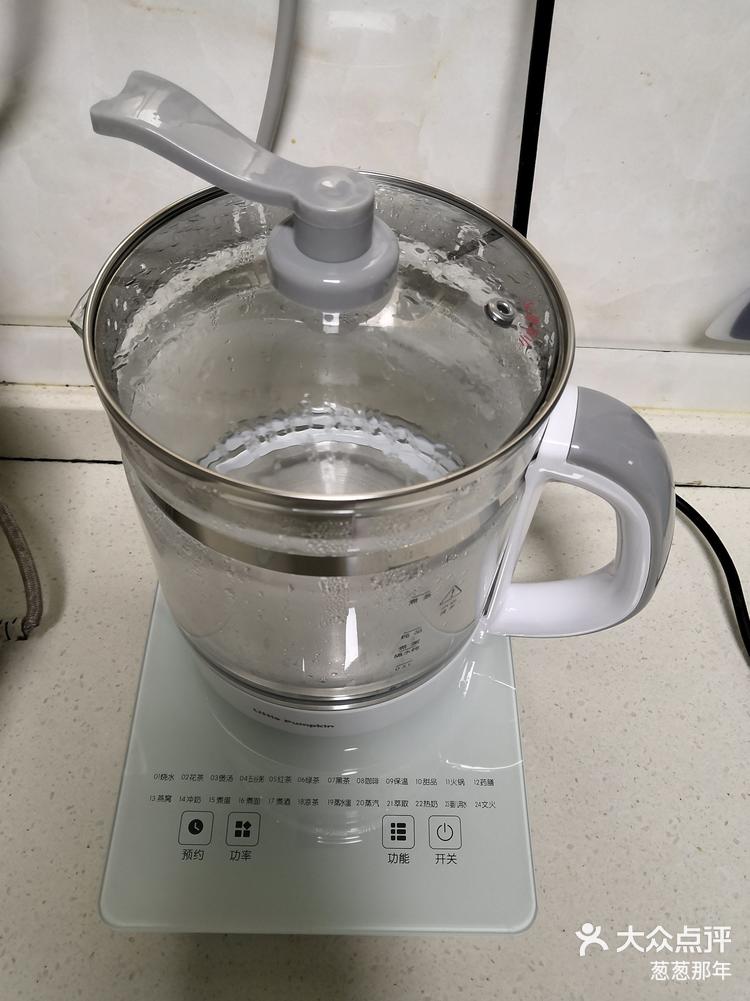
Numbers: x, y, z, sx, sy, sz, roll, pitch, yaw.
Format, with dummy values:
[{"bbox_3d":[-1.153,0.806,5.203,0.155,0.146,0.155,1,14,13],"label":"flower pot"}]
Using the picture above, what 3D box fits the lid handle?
[{"bbox_3d":[-0.037,-0.094,0.237,0.095,0.046,0.042,18,56,10],"label":"lid handle"}]

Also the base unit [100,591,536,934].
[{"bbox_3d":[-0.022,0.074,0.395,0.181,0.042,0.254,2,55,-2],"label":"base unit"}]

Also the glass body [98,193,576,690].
[{"bbox_3d":[-0.017,-0.022,0.323,0.165,0.153,0.165,1,55,-2],"label":"glass body"}]

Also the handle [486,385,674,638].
[{"bbox_3d":[0.085,0.016,0.315,0.062,0.141,0.035,17,56,9],"label":"handle"}]

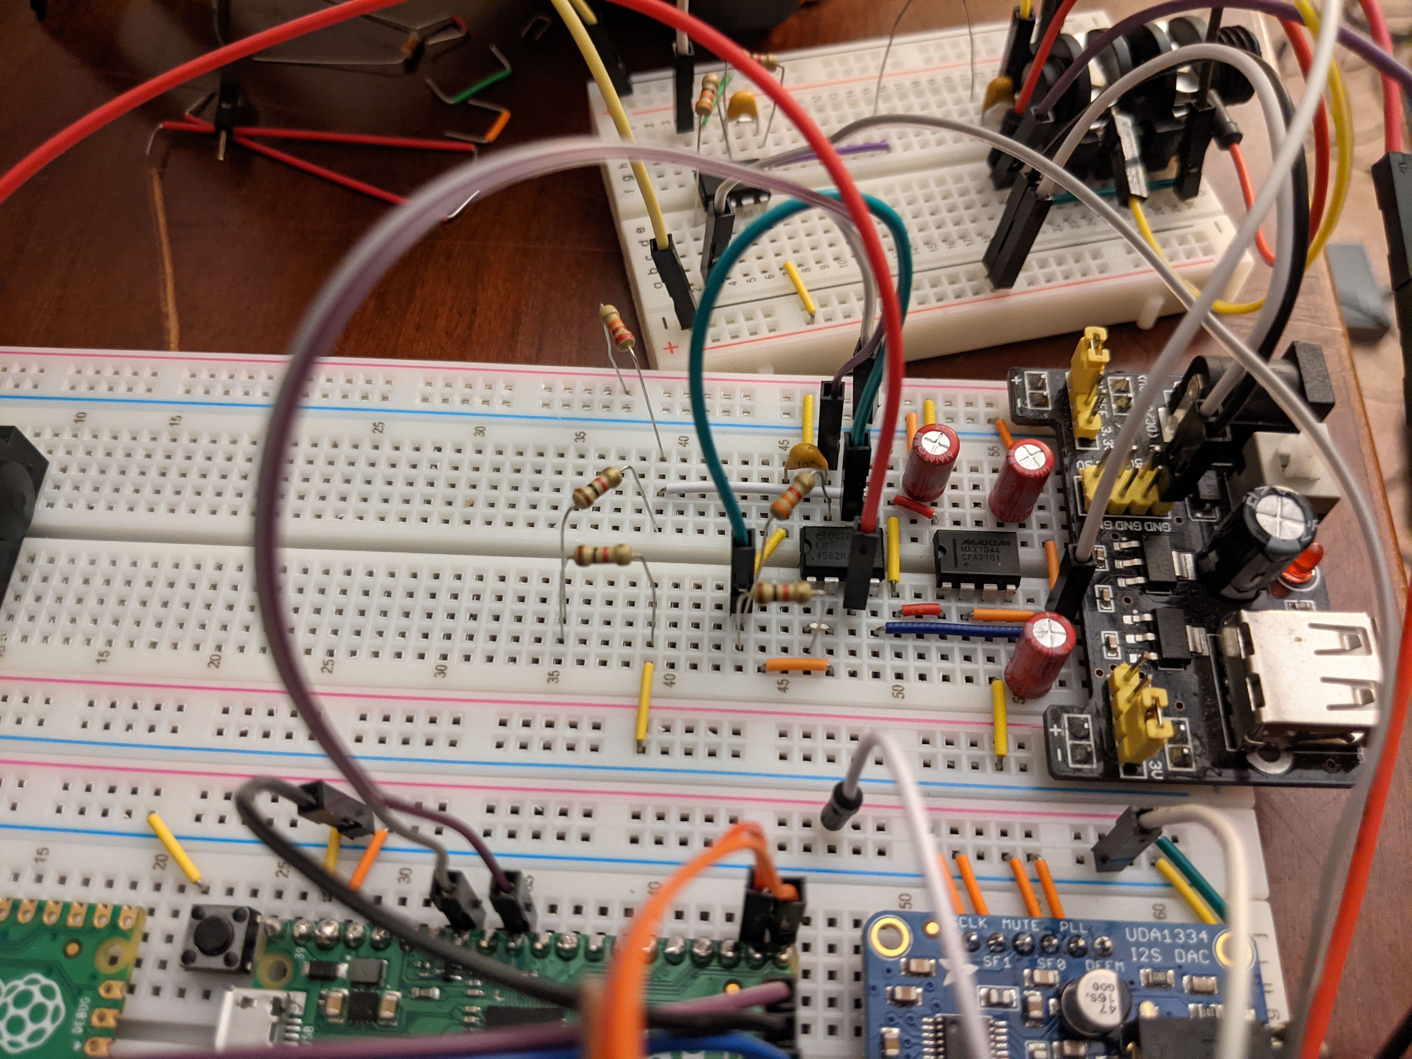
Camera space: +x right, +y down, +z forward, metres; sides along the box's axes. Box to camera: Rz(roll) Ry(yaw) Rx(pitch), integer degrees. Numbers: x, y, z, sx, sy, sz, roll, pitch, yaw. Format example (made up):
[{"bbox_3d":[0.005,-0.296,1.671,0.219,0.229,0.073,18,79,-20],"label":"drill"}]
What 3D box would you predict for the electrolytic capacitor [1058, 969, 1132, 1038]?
[{"bbox_3d":[0.036,0.044,0.102,0.005,0.005,0.005,2,59,0],"label":"electrolytic capacitor"}]

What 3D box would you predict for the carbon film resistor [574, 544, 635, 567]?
[{"bbox_3d":[-0.010,0.003,0.113,0.006,0.002,0.002,-1,59,-1],"label":"carbon film resistor"}]

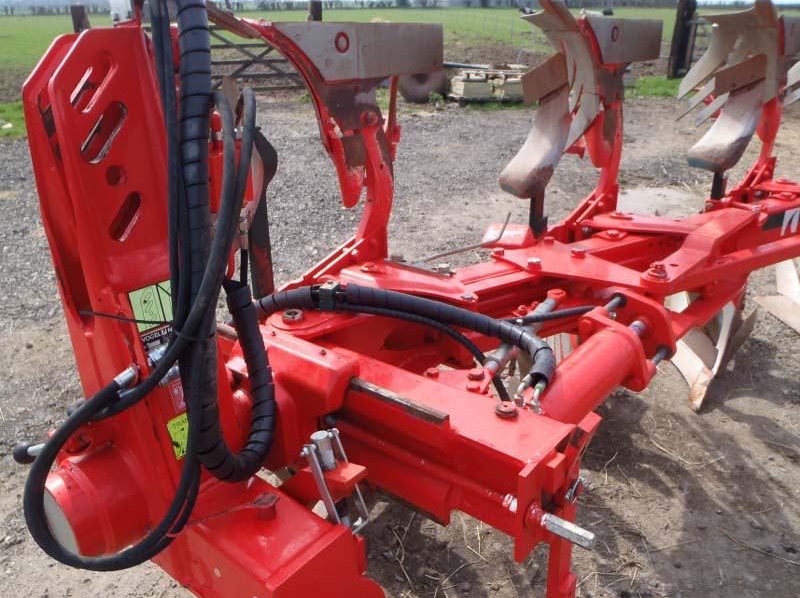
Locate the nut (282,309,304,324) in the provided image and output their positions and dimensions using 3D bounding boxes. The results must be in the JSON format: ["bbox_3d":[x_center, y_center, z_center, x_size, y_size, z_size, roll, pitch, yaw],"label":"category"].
[{"bbox_3d":[-0.264,0.043,1.607,0.052,0.018,0.052,0,24,0],"label":"nut"}]

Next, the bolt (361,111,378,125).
[{"bbox_3d":[-0.090,-0.536,1.920,0.030,0.044,0.044,17,29,32],"label":"bolt"}]

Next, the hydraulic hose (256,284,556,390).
[{"bbox_3d":[-0.005,0.045,1.480,0.762,0.114,0.139,13,28,26],"label":"hydraulic hose"}]

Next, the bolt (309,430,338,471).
[{"bbox_3d":[-0.157,0.312,1.325,0.037,0.078,0.037,-9,24,4],"label":"bolt"}]

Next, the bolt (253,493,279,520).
[{"bbox_3d":[-0.257,0.397,1.237,0.046,0.030,0.046,17,29,32],"label":"bolt"}]

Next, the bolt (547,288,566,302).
[{"bbox_3d":[0.418,-0.012,1.728,0.050,0.021,0.050,0,24,0],"label":"bolt"}]

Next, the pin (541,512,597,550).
[{"bbox_3d":[0.292,0.398,1.122,0.090,0.025,0.025,24,33,28],"label":"pin"}]

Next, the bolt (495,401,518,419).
[{"bbox_3d":[0.212,0.222,1.290,0.046,0.020,0.046,0,24,0],"label":"bolt"}]

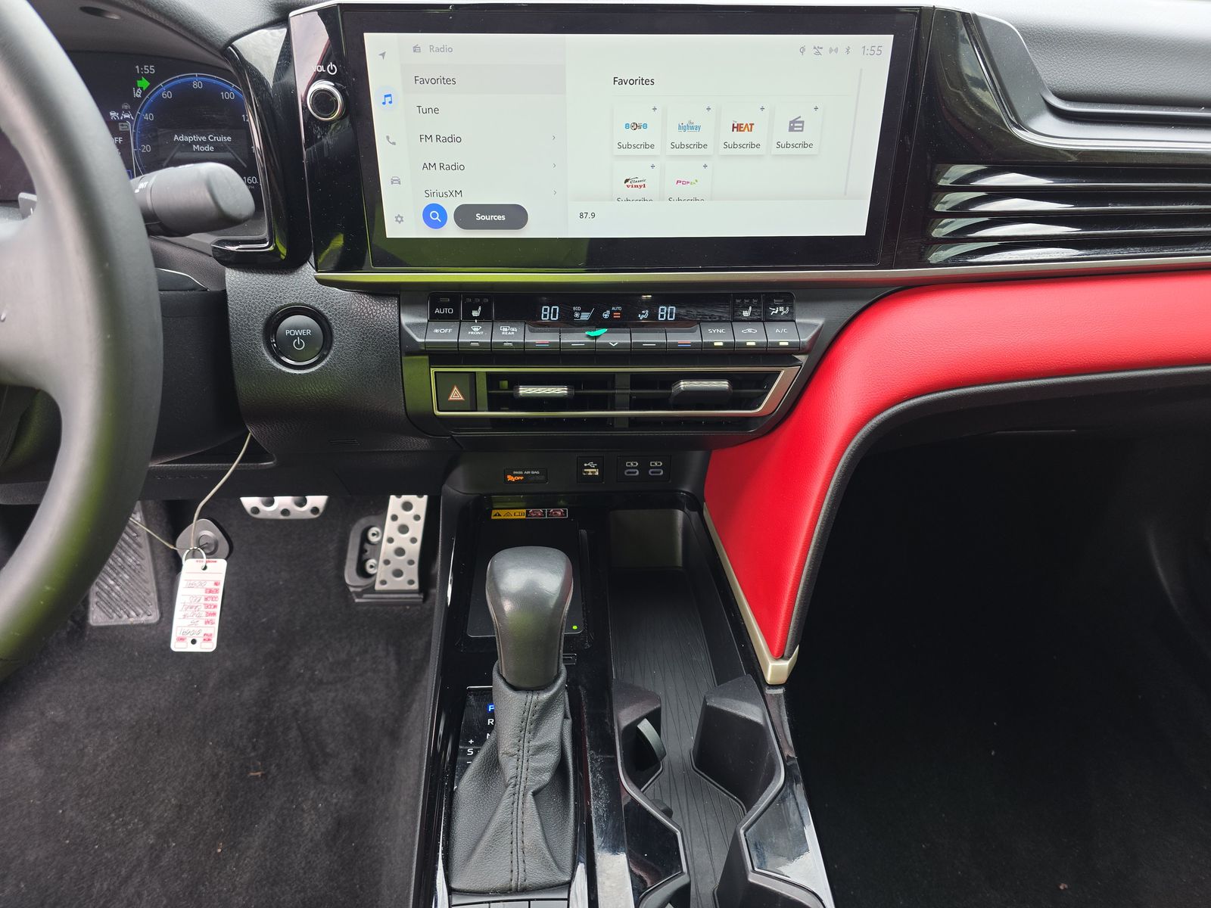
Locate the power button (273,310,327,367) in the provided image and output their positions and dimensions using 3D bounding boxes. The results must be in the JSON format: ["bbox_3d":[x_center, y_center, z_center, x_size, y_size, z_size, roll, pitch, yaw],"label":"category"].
[{"bbox_3d":[-0.193,-0.072,0.508,0.035,0.035,0.014,0,20,1],"label":"power button"}]

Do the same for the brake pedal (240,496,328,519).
[{"bbox_3d":[-0.376,0.048,0.946,0.112,0.058,0.025,0,8,0],"label":"brake pedal"}]

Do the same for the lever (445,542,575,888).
[{"bbox_3d":[-0.048,0.131,0.420,0.066,0.140,0.122,0,36,0],"label":"lever"}]

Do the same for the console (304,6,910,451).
[{"bbox_3d":[0.002,-0.138,0.518,0.345,0.266,0.090,-1,26,-2],"label":"console"}]

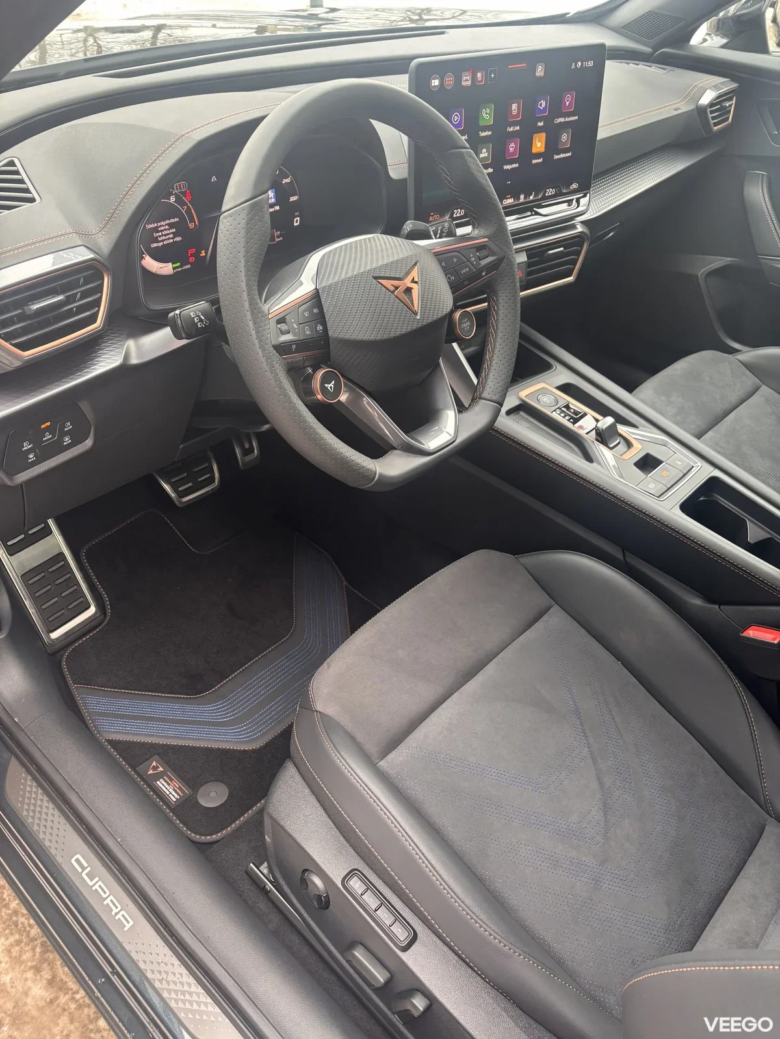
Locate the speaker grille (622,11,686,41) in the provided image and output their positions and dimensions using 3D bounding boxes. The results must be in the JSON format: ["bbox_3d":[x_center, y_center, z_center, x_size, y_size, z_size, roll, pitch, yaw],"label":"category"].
[{"bbox_3d":[0.467,-0.881,1.397,0.083,0.012,0.068,-39,61,-15],"label":"speaker grille"}]

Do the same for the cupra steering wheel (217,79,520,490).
[{"bbox_3d":[-0.018,-0.217,0.751,0.092,0.356,0.368,7,32,47],"label":"cupra steering wheel"}]

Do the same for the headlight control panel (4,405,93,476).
[{"bbox_3d":[-0.348,-0.082,0.789,0.014,0.048,0.097,21,41,36],"label":"headlight control panel"}]

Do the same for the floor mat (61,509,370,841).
[{"bbox_3d":[-0.303,0.163,1.287,0.610,0.030,0.485,31,47,31],"label":"floor mat"}]

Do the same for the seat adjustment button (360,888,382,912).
[{"bbox_3d":[-0.019,0.367,0.751,0.018,0.006,0.011,39,51,23],"label":"seat adjustment button"}]

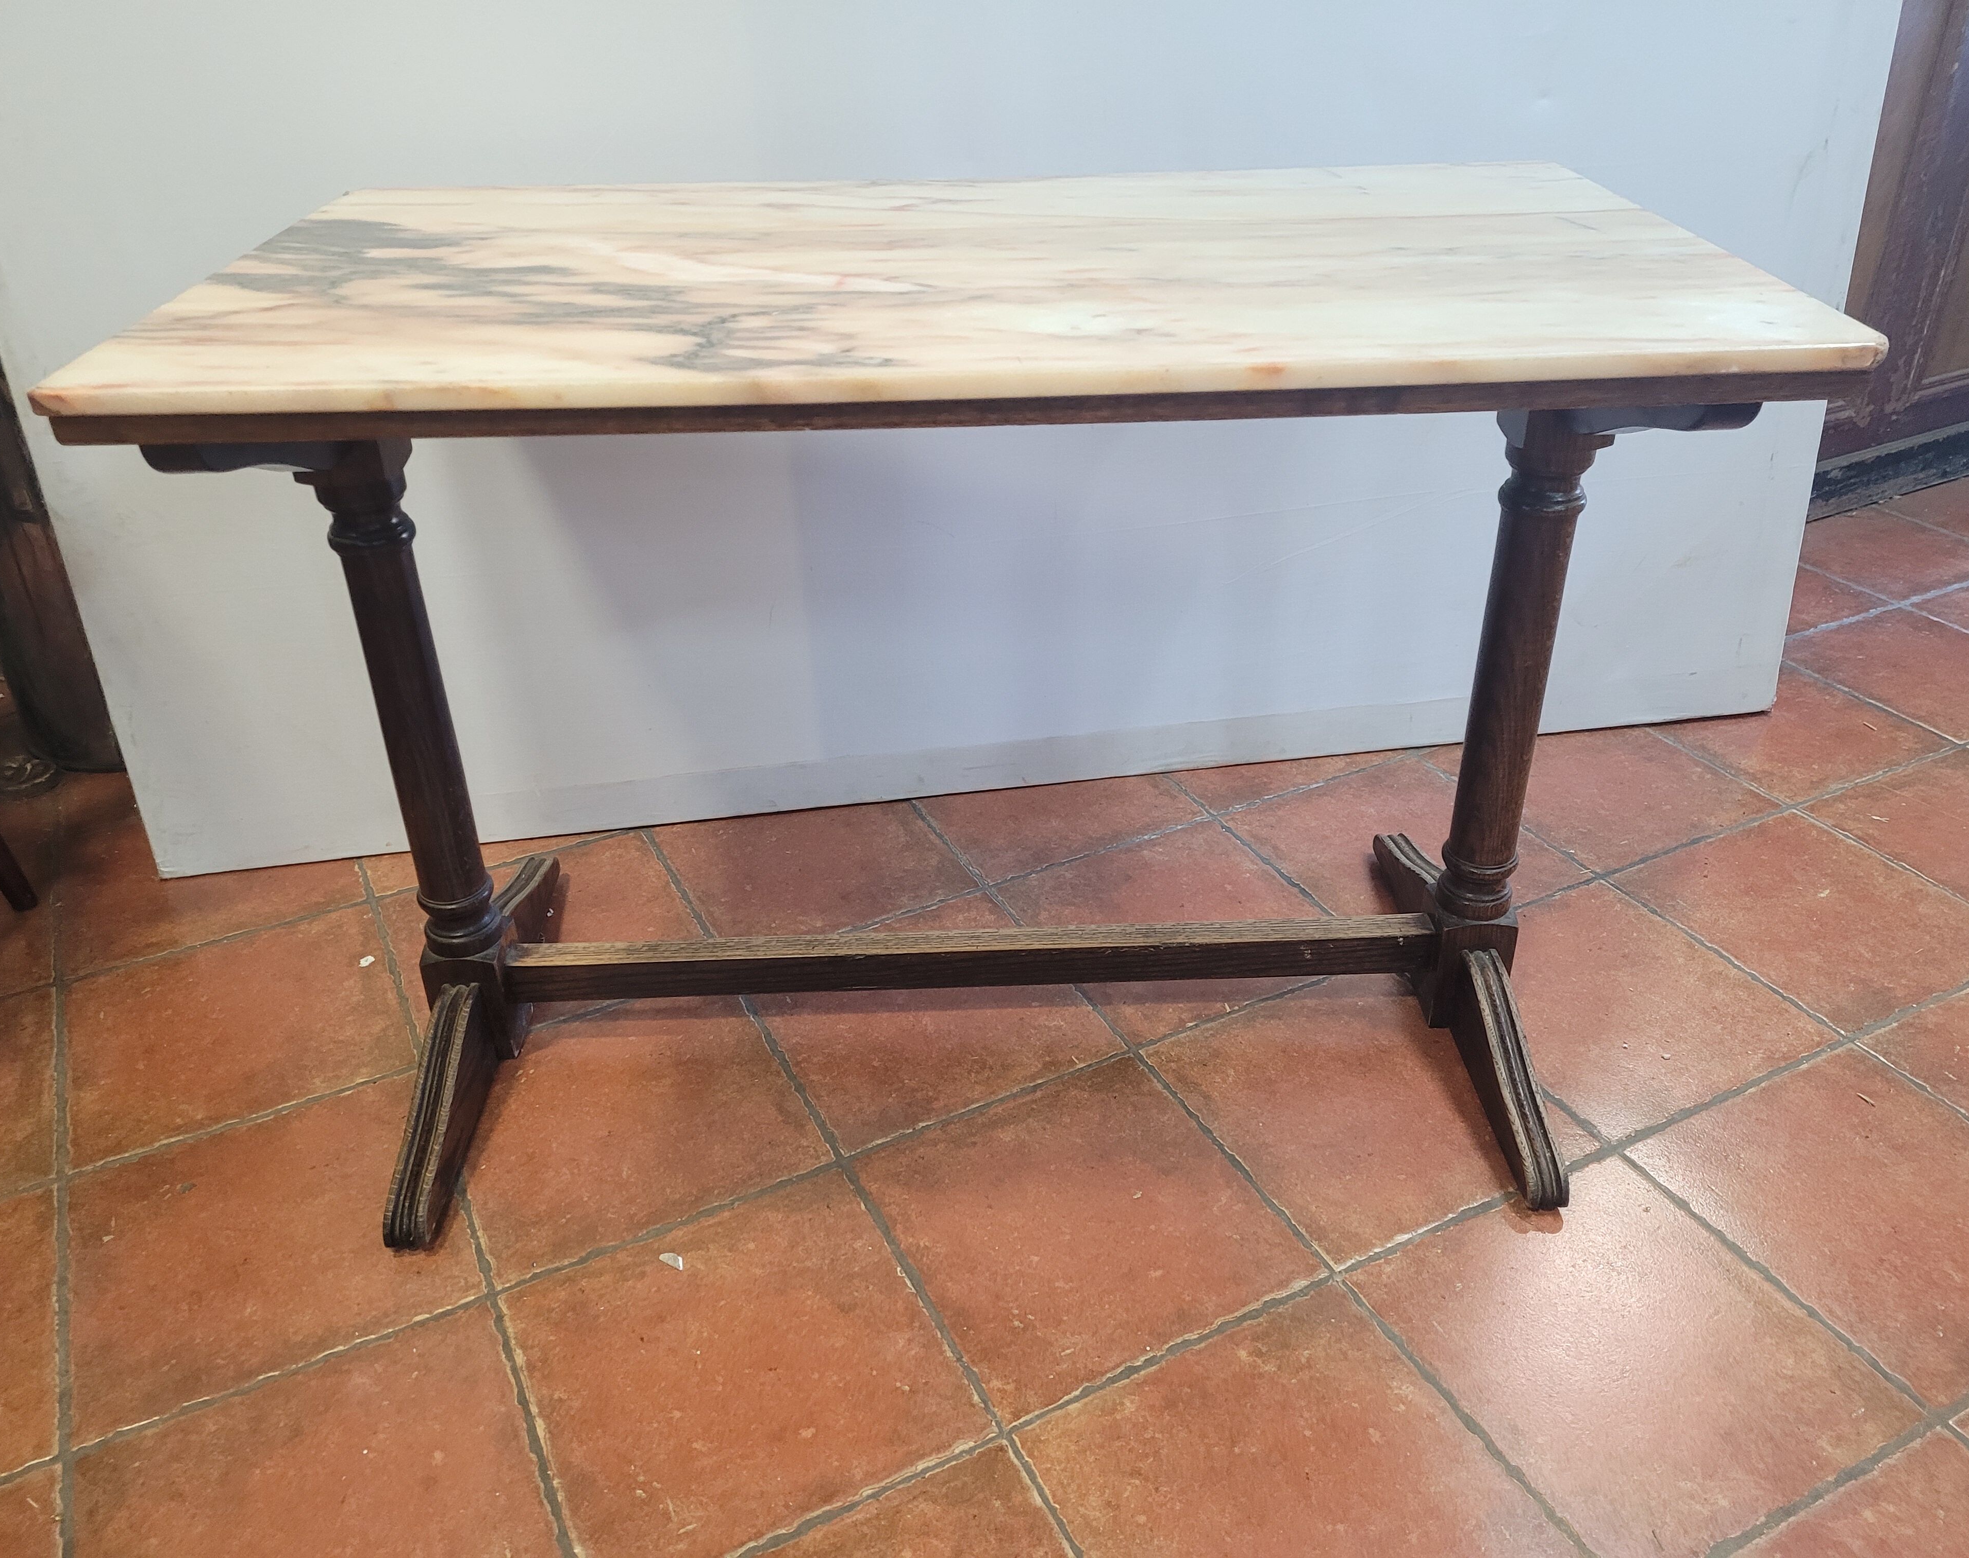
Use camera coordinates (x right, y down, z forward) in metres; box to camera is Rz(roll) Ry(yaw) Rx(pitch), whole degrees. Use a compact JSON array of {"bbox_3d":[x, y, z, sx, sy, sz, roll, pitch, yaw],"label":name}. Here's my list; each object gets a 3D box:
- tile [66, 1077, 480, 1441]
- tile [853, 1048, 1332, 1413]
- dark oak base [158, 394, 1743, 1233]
[{"bbox_3d":[-0.615,0.396,1.343,0.302,0.013,0.302,-16,35,-23],"label":"tile"},{"bbox_3d":[0.082,0.383,1.349,0.302,0.013,0.302,-16,35,-23],"label":"tile"},{"bbox_3d":[-0.017,-0.061,1.387,1.061,0.708,0.552,-2,31,-1],"label":"dark oak base"}]

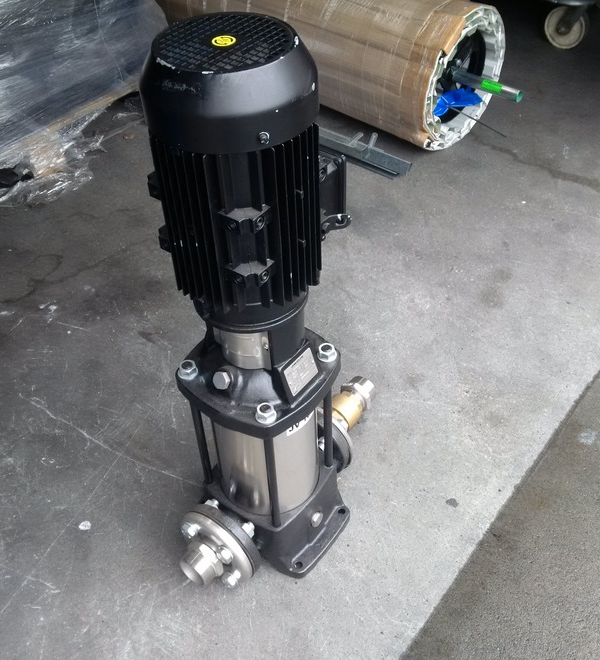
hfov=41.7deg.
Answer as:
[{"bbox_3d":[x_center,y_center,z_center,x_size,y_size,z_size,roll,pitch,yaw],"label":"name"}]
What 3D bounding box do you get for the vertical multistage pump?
[{"bbox_3d":[-0.032,-0.013,1.164,0.252,0.877,0.505,26,50,27],"label":"vertical multistage pump"}]

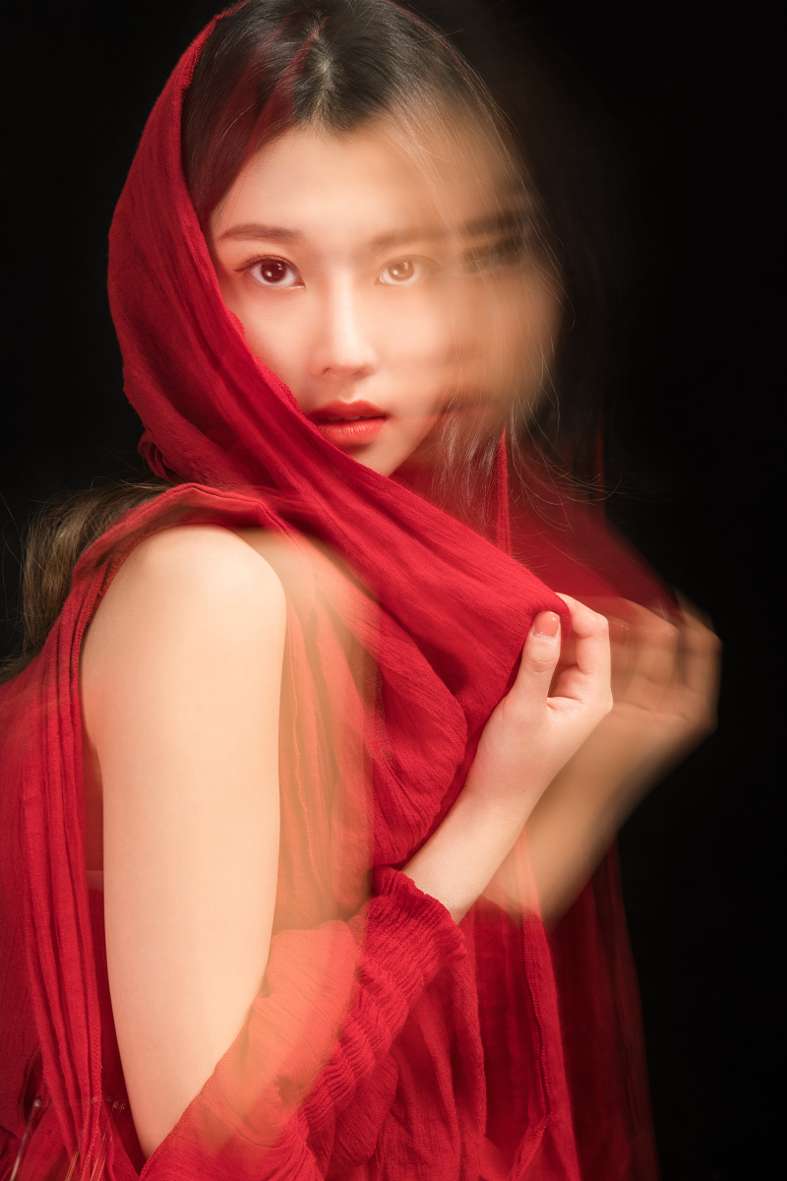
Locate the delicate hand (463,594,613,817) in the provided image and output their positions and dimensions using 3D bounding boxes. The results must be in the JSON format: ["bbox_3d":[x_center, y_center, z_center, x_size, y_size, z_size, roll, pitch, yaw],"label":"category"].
[{"bbox_3d":[0.075,0.061,1.115,0.056,0.119,0.078,23,-2,-12],"label":"delicate hand"}]

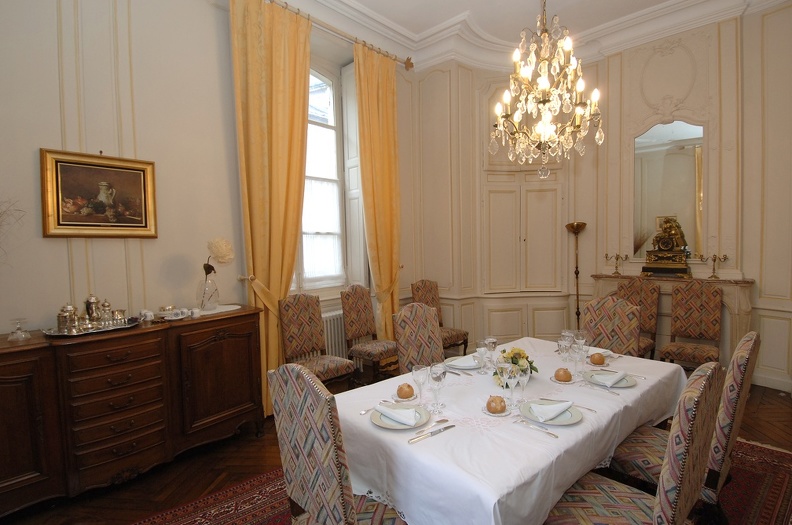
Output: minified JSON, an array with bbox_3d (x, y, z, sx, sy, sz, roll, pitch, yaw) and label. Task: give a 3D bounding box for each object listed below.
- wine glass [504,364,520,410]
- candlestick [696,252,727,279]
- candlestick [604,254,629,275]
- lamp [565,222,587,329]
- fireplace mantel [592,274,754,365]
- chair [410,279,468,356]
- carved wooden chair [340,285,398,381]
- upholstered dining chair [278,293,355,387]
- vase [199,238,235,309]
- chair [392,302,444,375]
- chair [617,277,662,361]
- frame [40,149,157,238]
[{"bbox_3d":[0.554,0.588,1.872,0.068,0.185,0.068,-1,3,0],"label":"wine glass"},{"bbox_3d":[3.286,0.035,4.071,0.240,0.260,0.100,1,4,43],"label":"candlestick"},{"bbox_3d":[2.638,0.020,4.722,0.240,0.260,0.100,1,4,43],"label":"candlestick"},{"bbox_3d":[2.296,0.372,5.013,0.270,1.758,0.270,0,3,25],"label":"lamp"},{"bbox_3d":[3.024,0.700,4.415,1.507,1.109,0.340,1,4,43],"label":"fireplace mantel"},{"bbox_3d":[0.507,0.760,4.768,0.470,1.100,0.600,-3,3,-33],"label":"chair"},{"bbox_3d":[-0.255,0.804,4.260,0.600,1.100,0.470,1,4,44],"label":"carved wooden chair"},{"bbox_3d":[-0.717,0.846,3.613,0.600,1.100,0.470,1,4,44],"label":"upholstered dining chair"},{"bbox_3d":[-1.512,0.093,3.330,0.290,0.580,0.230,-3,3,-24],"label":"vase"},{"bbox_3d":[0.298,0.860,2.818,0.470,1.100,0.600,-3,4,-36],"label":"chair"},{"bbox_3d":[2.433,0.736,4.127,0.600,1.100,0.470,-4,4,-39],"label":"chair"},{"bbox_3d":[-2.100,-0.464,2.834,0.060,0.580,0.680,1,4,42],"label":"frame"}]

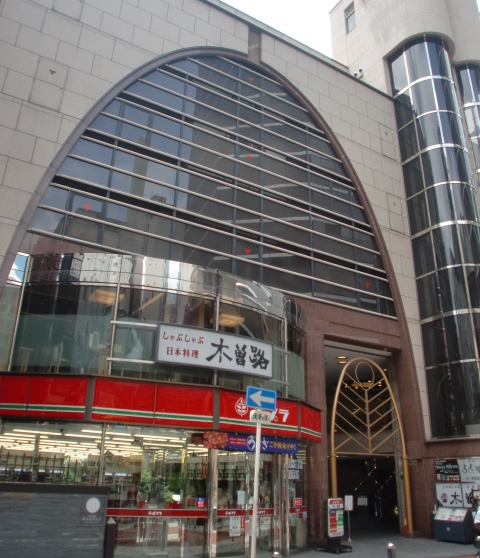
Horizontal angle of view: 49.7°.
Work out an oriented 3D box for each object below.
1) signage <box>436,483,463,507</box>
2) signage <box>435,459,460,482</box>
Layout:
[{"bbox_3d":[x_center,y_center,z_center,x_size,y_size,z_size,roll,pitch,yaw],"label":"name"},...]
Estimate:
[{"bbox_3d":[5.946,6.145,14.693,0.050,0.670,0.920,16,-26,-32],"label":"signage"},{"bbox_3d":[5.979,5.546,14.916,0.050,0.680,0.920,16,-26,-32],"label":"signage"}]

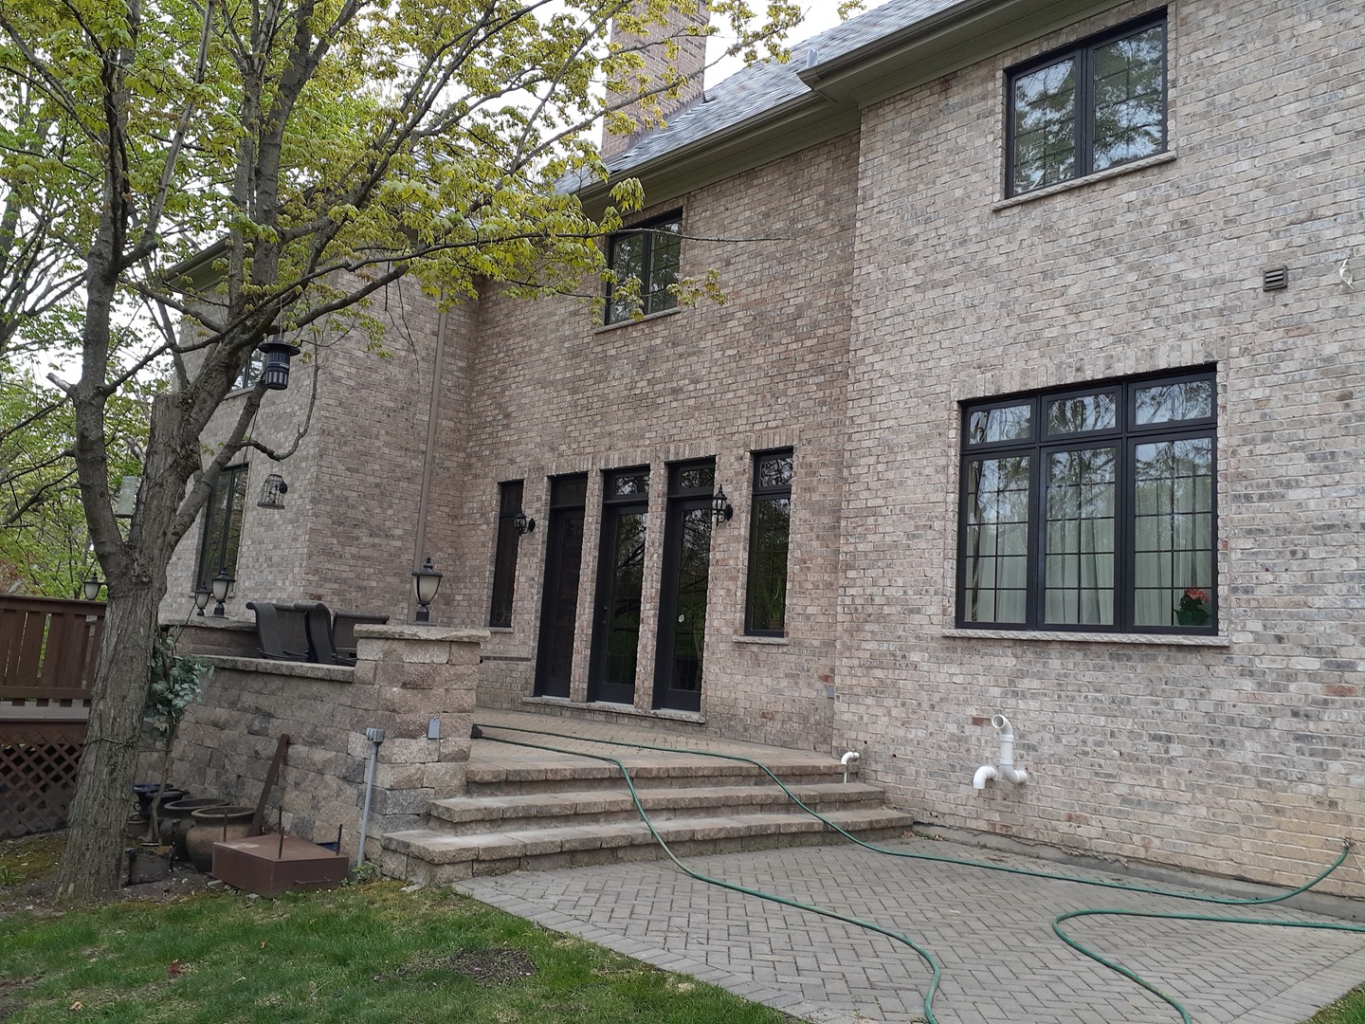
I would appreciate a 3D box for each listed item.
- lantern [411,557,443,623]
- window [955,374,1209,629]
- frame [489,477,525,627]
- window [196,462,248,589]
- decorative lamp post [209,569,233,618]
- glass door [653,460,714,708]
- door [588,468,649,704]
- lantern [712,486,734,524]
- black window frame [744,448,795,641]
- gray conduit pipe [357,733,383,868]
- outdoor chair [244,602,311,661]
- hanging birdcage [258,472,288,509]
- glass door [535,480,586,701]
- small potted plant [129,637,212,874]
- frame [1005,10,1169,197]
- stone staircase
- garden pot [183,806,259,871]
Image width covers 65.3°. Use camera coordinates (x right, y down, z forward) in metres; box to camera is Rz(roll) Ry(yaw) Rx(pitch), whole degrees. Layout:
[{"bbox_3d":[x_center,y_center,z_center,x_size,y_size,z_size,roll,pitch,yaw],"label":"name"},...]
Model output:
[{"bbox_3d":[-1.722,0.513,7.088,0.210,0.445,0.210,12,-11,-44],"label":"lantern"},{"bbox_3d":[3.156,-0.039,8.413,0.130,1.960,2.110,11,-11,-44],"label":"window"},{"bbox_3d":[-2.282,0.566,14.300,0.120,1.950,0.580,11,-11,-44],"label":"frame"},{"bbox_3d":[-6.723,0.282,15.744,0.120,1.820,1.600,11,-11,-44],"label":"window"},{"bbox_3d":[-3.981,0.705,9.200,0.200,0.430,0.200,11,-11,-44],"label":"decorative lamp post"},{"bbox_3d":[0.073,0.794,11.882,0.140,2.790,0.800,12,-11,-44],"label":"glass door"},{"bbox_3d":[-0.691,0.854,12.612,0.130,2.770,0.900,11,-11,-44],"label":"door"},{"bbox_3d":[0.425,-0.055,11.305,0.240,0.420,0.160,11,-11,-44],"label":"lantern"},{"bbox_3d":[0.938,0.323,11.077,0.120,1.920,0.550,12,-11,-44],"label":"black window frame"},{"bbox_3d":[-1.879,1.706,6.314,0.090,0.790,0.090,12,-11,-44],"label":"gray conduit pipe"},{"bbox_3d":[-3.268,1.346,9.050,0.680,1.070,0.600,4,-8,-2],"label":"outdoor chair"},{"bbox_3d":[-2.154,-0.112,5.600,0.160,0.200,0.150,6,-8,-21],"label":"hanging birdcage"},{"bbox_3d":[-1.485,0.917,13.459,0.140,2.800,0.800,12,-11,-44],"label":"glass door"},{"bbox_3d":[-2.876,1.362,5.950,0.390,1.350,0.400,11,-11,-44],"label":"small potted plant"},{"bbox_3d":[3.377,-3.365,8.929,0.120,1.220,1.400,12,-11,-44],"label":"frame"},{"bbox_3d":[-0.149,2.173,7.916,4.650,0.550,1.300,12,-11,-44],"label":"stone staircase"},{"bbox_3d":[-2.773,1.982,6.450,0.440,0.345,0.440,12,-11,-44],"label":"garden pot"}]

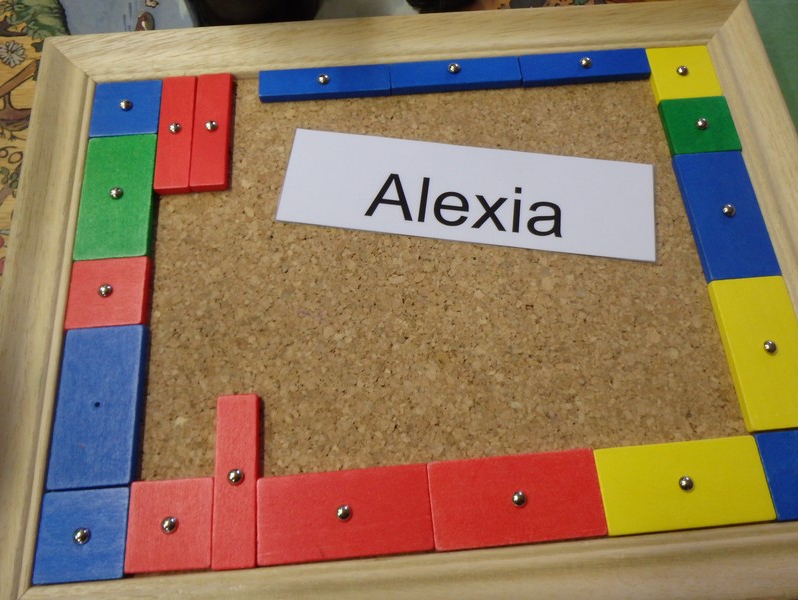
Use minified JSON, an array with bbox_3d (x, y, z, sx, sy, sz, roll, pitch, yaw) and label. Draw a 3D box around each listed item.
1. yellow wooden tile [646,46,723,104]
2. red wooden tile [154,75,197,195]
[{"bbox_3d":[0.110,-0.087,0.253,0.025,0.004,0.025,-4,68,-2],"label":"yellow wooden tile"},{"bbox_3d":[-0.083,-0.062,0.242,0.012,0.004,0.050,-4,68,-2],"label":"red wooden tile"}]

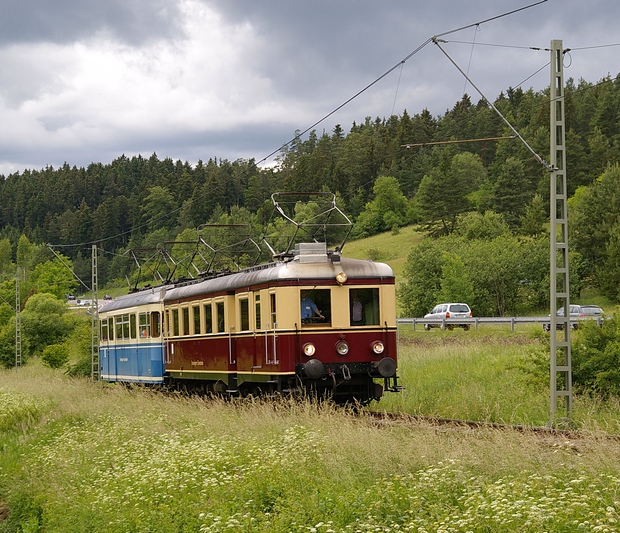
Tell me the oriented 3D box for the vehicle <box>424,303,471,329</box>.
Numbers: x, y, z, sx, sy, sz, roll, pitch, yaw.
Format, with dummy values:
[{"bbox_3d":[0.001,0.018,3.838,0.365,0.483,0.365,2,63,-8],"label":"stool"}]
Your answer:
[{"bbox_3d":[8.780,3.219,94.500,1.820,1.750,4.400,0,-3,-18],"label":"vehicle"}]

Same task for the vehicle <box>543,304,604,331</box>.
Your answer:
[{"bbox_3d":[14.516,2.810,82.000,1.780,1.470,4.600,1,-3,-22],"label":"vehicle"}]

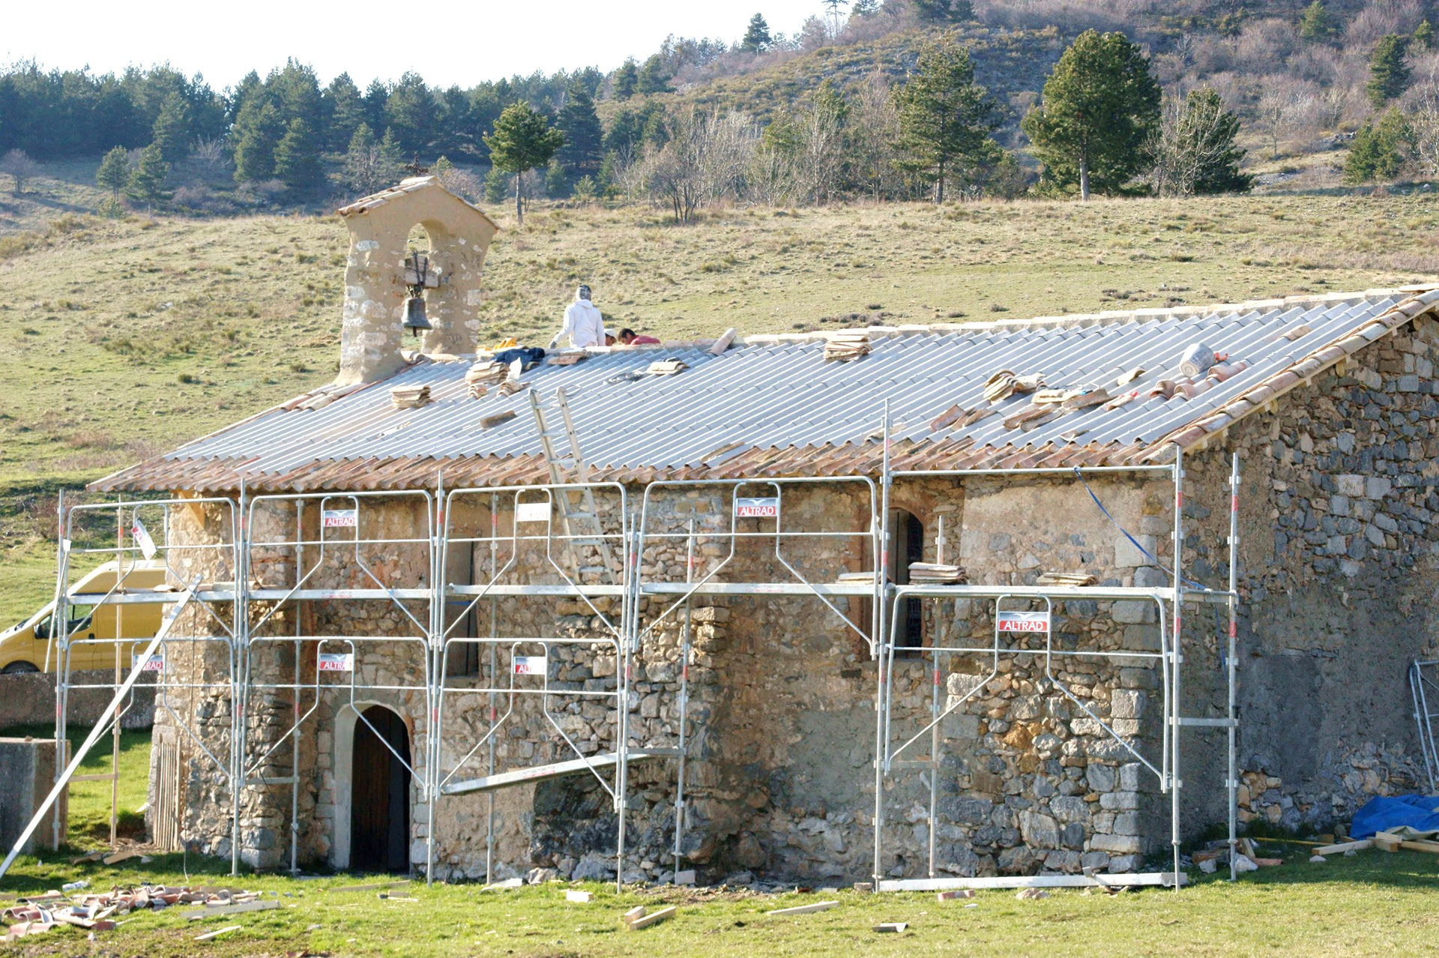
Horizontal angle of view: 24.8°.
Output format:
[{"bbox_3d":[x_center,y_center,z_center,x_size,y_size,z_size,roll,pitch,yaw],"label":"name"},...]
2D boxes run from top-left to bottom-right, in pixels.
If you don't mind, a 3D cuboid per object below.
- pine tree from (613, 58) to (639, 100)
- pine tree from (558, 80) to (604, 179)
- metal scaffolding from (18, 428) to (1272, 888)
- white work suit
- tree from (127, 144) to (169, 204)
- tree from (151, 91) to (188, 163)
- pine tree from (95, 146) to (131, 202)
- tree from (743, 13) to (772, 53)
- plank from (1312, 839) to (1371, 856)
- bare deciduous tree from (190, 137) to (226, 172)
[{"bbox_3d":[-10.540,-45.192,370.000,2.833,4.603,2.833,1,-3,0],"label":"pine tree"},{"bbox_3d":[-11.187,-28.230,265.000,3.617,7.841,3.617,1,-3,0],"label":"pine tree"},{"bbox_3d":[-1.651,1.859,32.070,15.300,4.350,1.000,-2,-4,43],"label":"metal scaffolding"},{"bbox_3d":[-1.703,-1.859,39.700,0.620,0.660,0.340,1,-3,11],"label":"white work suit"},{"bbox_3d":[-34.517,-18.074,198.000,2.650,4.417,2.650,1,-3,0],"label":"tree"},{"bbox_3d":[-39.939,-25.278,238.000,2.695,5.554,2.695,1,-3,0],"label":"tree"},{"bbox_3d":[-45.366,-22.737,245.000,2.610,4.284,2.610,1,-3,0],"label":"pine tree"},{"bbox_3d":[4.944,-58.421,430.000,3.722,5.060,3.722,1,-3,0],"label":"tree"},{"bbox_3d":[5.595,3.303,29.400,0.065,0.055,1.151,-1,-4,34],"label":"plank"},{"bbox_3d":[-36.613,-23.266,235.000,2.661,2.419,2.661,1,-3,0],"label":"bare deciduous tree"}]

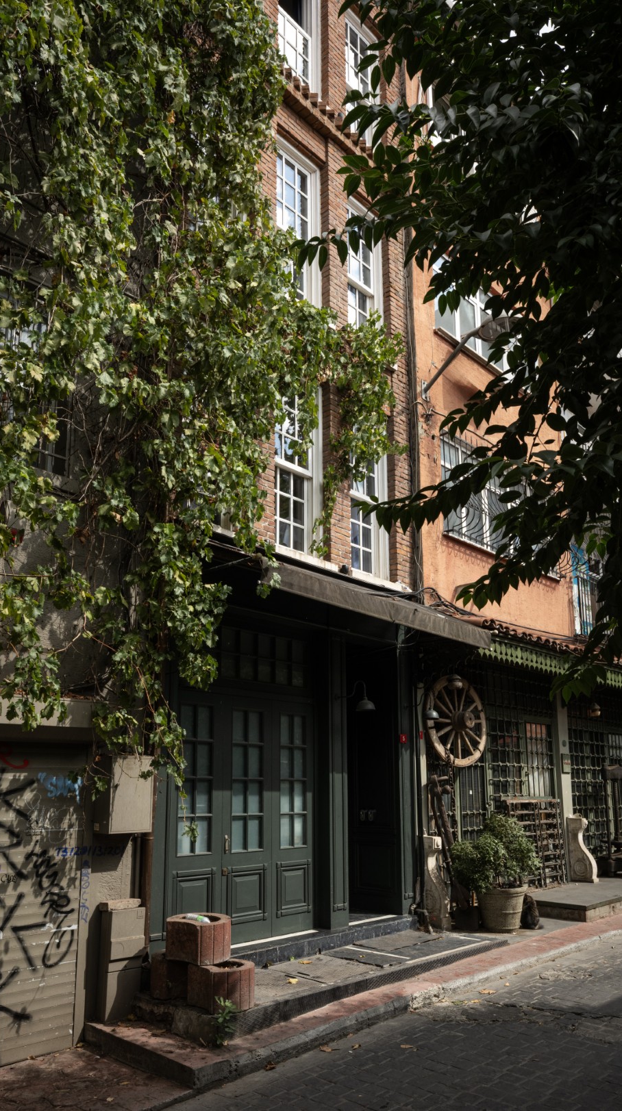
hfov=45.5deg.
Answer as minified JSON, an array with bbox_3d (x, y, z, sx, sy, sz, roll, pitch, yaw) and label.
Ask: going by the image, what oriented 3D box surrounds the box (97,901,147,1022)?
[{"bbox_3d":[-1.383,2.950,5.428,0.154,0.768,0.298,-13,-19,43],"label":"box"}]

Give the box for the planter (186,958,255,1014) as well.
[{"bbox_3d":[-0.608,2.943,5.074,0.394,0.254,0.437,12,-18,-40],"label":"planter"}]

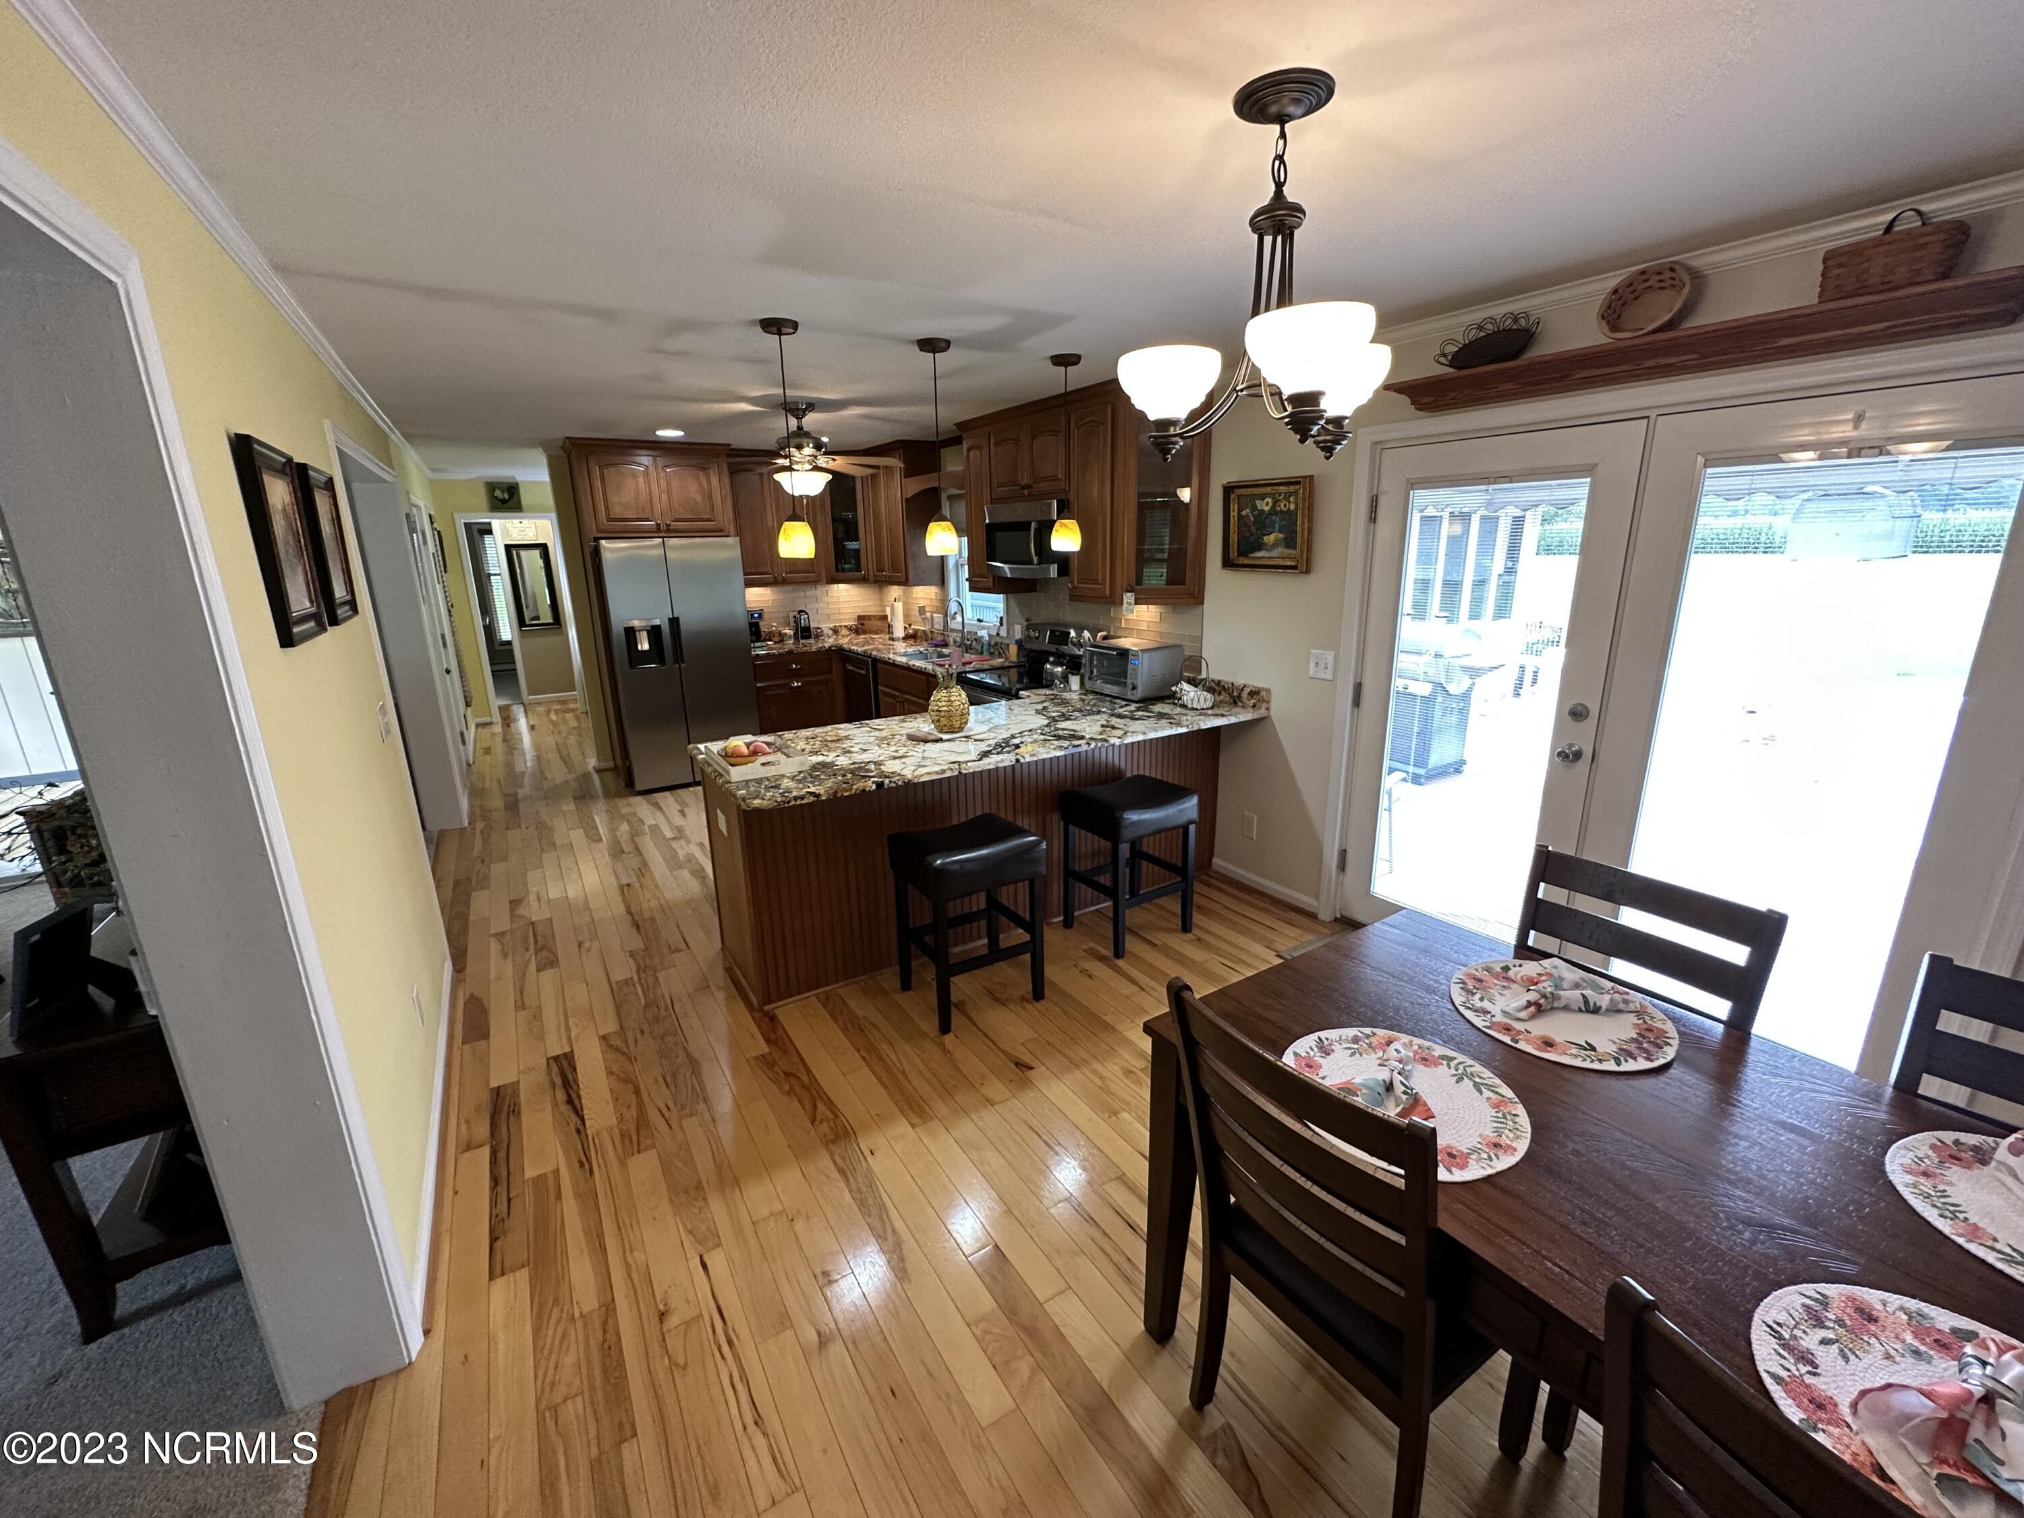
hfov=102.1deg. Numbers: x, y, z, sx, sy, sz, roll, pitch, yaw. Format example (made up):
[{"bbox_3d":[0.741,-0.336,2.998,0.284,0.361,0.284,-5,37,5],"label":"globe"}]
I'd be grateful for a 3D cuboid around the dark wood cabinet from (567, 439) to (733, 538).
[{"bbox_3d":[-2.707,-2.004,6.159,1.070,0.655,0.600,-10,17,-30],"label":"dark wood cabinet"}]

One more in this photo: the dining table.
[{"bbox_3d":[1.067,0.994,1.342,0.920,0.760,1.560,-10,17,-30],"label":"dining table"}]

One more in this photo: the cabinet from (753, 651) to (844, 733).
[{"bbox_3d":[-1.911,-0.521,7.047,0.750,0.880,0.610,-10,17,-30],"label":"cabinet"}]

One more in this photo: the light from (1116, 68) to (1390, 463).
[{"bbox_3d":[0.501,-0.855,1.479,0.490,0.578,0.525,-10,17,-30],"label":"light"}]

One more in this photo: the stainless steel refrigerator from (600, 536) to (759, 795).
[{"bbox_3d":[-2.582,-0.777,6.306,0.920,1.763,0.860,-10,17,-30],"label":"stainless steel refrigerator"}]

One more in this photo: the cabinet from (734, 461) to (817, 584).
[{"bbox_3d":[-2.037,-1.967,6.814,0.720,1.000,0.320,-10,17,-30],"label":"cabinet"}]

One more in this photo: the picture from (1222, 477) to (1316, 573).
[{"bbox_3d":[1.161,-1.065,3.749,0.040,0.402,0.488,-10,17,-30],"label":"picture"}]

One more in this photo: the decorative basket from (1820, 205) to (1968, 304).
[{"bbox_3d":[2.087,-1.194,1.948,0.125,0.178,0.215,-10,17,-30],"label":"decorative basket"}]

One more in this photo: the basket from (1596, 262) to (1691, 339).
[{"bbox_3d":[1.840,-1.306,2.369,0.078,0.222,0.222,13,5,-34],"label":"basket"}]

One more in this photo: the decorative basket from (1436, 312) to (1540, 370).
[{"bbox_3d":[1.574,-1.374,2.715,0.170,0.149,0.325,-10,17,-30],"label":"decorative basket"}]

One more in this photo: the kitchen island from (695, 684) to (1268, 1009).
[{"bbox_3d":[-0.062,0.300,3.729,2.460,0.925,0.910,-10,17,-30],"label":"kitchen island"}]

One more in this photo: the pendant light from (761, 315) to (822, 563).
[{"bbox_3d":[-0.767,-1.085,2.821,0.134,0.758,0.134,-10,17,-30],"label":"pendant light"}]

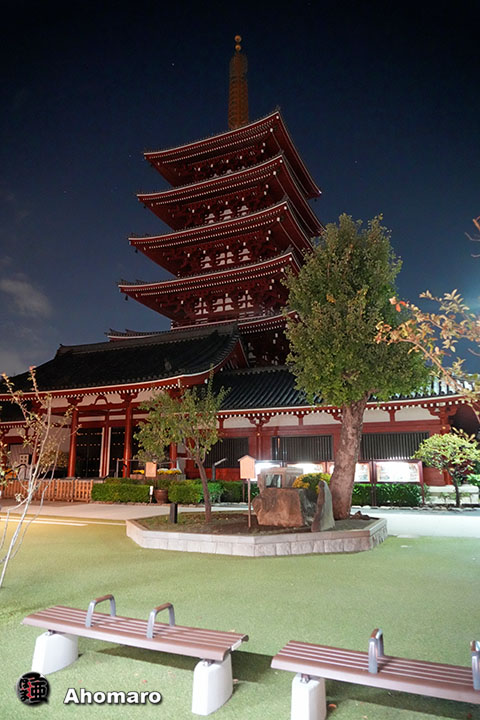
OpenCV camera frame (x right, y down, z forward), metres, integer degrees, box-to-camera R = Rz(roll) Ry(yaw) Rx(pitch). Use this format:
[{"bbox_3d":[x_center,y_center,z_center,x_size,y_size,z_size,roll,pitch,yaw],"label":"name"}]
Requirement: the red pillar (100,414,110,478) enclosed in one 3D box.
[{"bbox_3d":[-8.710,5.573,31.260,0.360,4.105,0.360,-5,-13,23],"label":"red pillar"}]

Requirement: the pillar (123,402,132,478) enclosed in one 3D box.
[{"bbox_3d":[-6.058,4.243,25.891,0.370,4.130,0.370,-6,-13,24],"label":"pillar"}]

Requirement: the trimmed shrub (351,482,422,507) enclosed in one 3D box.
[{"bbox_3d":[5.494,5.093,18.332,2.850,0.850,0.900,-4,-13,19],"label":"trimmed shrub"}]

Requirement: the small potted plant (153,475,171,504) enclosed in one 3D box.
[{"bbox_3d":[-3.341,5.533,20.544,0.720,1.146,0.720,0,-12,0],"label":"small potted plant"}]

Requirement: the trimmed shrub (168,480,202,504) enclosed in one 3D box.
[{"bbox_3d":[-2.130,5.301,19.215,1.250,0.840,0.800,-4,-13,20],"label":"trimmed shrub"}]

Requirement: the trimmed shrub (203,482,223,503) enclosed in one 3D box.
[{"bbox_3d":[-1.215,5.834,21.203,0.850,0.821,0.800,-3,-12,12],"label":"trimmed shrub"}]

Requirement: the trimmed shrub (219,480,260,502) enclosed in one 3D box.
[{"bbox_3d":[0.005,5.390,19.686,1.700,0.860,0.850,-4,-13,20],"label":"trimmed shrub"}]

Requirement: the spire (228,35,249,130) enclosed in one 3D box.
[{"bbox_3d":[-0.173,-33.214,57.779,2.400,14.241,2.400,0,-12,0],"label":"spire"}]

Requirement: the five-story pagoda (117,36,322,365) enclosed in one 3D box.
[{"bbox_3d":[-0.091,-15.135,54.246,19.200,50.800,19.200,-6,-13,24],"label":"five-story pagoda"}]

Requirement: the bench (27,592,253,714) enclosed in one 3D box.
[{"bbox_3d":[-0.895,2.266,3.872,1.924,0.580,0.399,-5,-13,23],"label":"bench"}]

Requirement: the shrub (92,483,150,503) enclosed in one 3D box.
[{"bbox_3d":[-5.185,5.939,21.588,2.689,0.790,0.800,-3,-12,13],"label":"shrub"}]

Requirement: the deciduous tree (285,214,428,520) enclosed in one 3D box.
[{"bbox_3d":[3.121,0.045,12.987,3.750,8.135,3.600,-5,-13,23],"label":"deciduous tree"}]

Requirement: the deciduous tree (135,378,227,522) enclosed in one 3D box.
[{"bbox_3d":[-1.397,2.091,11.366,2.150,3.360,1.950,0,-12,0],"label":"deciduous tree"}]

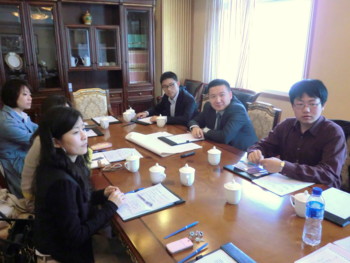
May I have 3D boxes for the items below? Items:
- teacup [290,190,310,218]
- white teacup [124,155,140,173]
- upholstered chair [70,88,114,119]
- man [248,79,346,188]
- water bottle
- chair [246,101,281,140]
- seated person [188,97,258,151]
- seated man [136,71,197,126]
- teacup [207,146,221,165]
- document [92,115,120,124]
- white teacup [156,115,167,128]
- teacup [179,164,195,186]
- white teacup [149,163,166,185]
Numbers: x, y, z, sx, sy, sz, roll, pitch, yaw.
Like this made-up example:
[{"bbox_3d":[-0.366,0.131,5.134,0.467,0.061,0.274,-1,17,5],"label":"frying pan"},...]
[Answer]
[{"bbox_3d":[0.548,0.312,1.371,0.101,0.113,0.086,4,17,11],"label":"teacup"},{"bbox_3d":[-0.249,0.175,1.823,0.101,0.113,0.086,-6,17,-20],"label":"white teacup"},{"bbox_3d":[-0.892,0.034,3.661,0.580,1.000,0.620,-7,16,-24],"label":"upholstered chair"},{"bbox_3d":[0.720,0.347,1.870,0.720,1.290,0.540,-12,20,-36],"label":"man"},{"bbox_3d":[0.521,0.315,1.169,0.065,0.219,0.065,0,16,0],"label":"water bottle"},{"bbox_3d":[0.498,0.276,2.610,0.560,1.000,0.600,16,22,42],"label":"chair"},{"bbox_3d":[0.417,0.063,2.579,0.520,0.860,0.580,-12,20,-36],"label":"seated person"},{"bbox_3d":[-0.025,0.048,3.163,0.760,1.230,0.580,-13,20,-40],"label":"seated man"},{"bbox_3d":[0.244,0.146,1.934,0.086,0.113,0.101,2,16,5],"label":"teacup"},{"bbox_3d":[-0.716,-0.123,3.255,0.220,0.012,0.300,-8,17,-26],"label":"document"},{"bbox_3d":[-0.126,-0.103,2.972,0.105,0.120,0.088,0,15,0],"label":"white teacup"},{"bbox_3d":[0.066,0.237,1.705,0.087,0.120,0.105,0,15,0],"label":"teacup"},{"bbox_3d":[-0.086,0.221,1.671,0.086,0.113,0.101,-15,22,-43],"label":"white teacup"}]

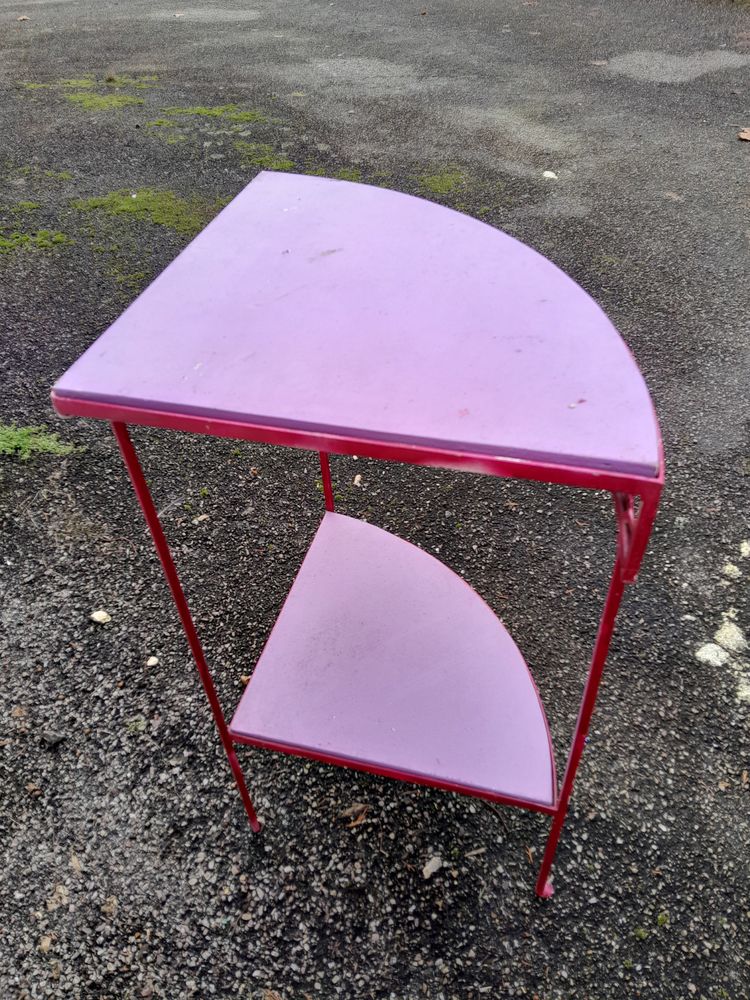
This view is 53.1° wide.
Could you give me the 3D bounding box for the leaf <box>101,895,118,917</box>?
[{"bbox_3d":[-0.356,0.544,1.008,0.021,0.006,0.022,28,51,30],"label":"leaf"}]

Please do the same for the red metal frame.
[{"bbox_3d":[0.042,0.089,0.913,0.430,0.759,0.441,8,44,12],"label":"red metal frame"}]

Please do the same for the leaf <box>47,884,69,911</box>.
[{"bbox_3d":[-0.430,0.539,1.018,0.022,0.006,0.026,23,49,26],"label":"leaf"}]

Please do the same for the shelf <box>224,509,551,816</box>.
[{"bbox_3d":[0.063,0.182,1.009,0.391,0.021,0.402,8,44,12],"label":"shelf"}]

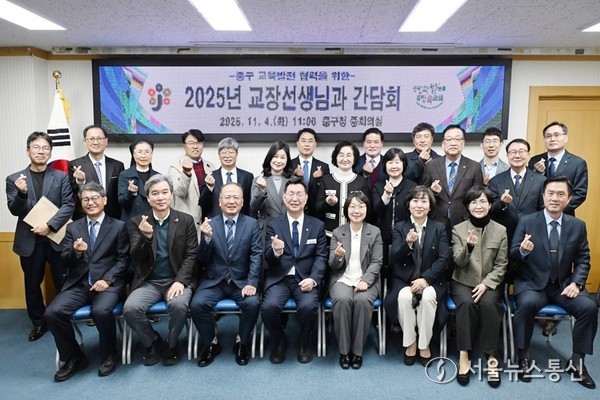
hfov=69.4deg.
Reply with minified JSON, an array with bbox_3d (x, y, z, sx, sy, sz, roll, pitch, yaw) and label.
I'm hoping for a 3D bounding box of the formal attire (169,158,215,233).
[{"bbox_3d":[-0.962,0.068,3.915,0.492,0.906,0.355,-2,6,-20],"label":"formal attire"}]

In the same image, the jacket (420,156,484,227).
[{"bbox_3d":[1.335,-0.066,3.755,0.560,0.700,0.320,1,6,6],"label":"jacket"}]

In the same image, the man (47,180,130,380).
[{"bbox_3d":[-1.520,0.540,3.208,0.550,1.300,0.700,-1,6,-7],"label":"man"}]

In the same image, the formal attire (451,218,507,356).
[{"bbox_3d":[1.349,0.610,3.275,0.443,0.916,0.670,2,6,20],"label":"formal attire"}]

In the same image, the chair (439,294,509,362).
[{"bbox_3d":[1.330,0.775,3.422,0.470,0.790,0.480,1,6,8],"label":"chair"}]

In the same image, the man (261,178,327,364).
[{"bbox_3d":[-0.051,0.511,3.374,0.512,1.349,0.630,0,6,-2],"label":"man"}]

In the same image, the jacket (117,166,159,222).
[{"bbox_3d":[-1.440,-0.031,3.962,0.430,0.650,0.290,-1,7,-10],"label":"jacket"}]

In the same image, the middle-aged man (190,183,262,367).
[{"bbox_3d":[-0.571,0.527,3.366,0.542,1.320,0.640,-1,6,-7],"label":"middle-aged man"}]

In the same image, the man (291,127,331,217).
[{"bbox_3d":[0.089,0.207,4.089,0.540,1.745,0.400,0,5,0],"label":"man"}]

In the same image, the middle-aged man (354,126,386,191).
[{"bbox_3d":[0.660,0.220,4.161,0.500,1.750,0.360,1,6,7],"label":"middle-aged man"}]

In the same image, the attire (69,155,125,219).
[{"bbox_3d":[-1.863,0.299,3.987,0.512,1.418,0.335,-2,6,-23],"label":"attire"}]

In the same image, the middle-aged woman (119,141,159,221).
[{"bbox_3d":[-1.393,0.325,3.821,0.453,1.635,0.355,-2,6,-16],"label":"middle-aged woman"}]

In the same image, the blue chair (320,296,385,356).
[{"bbox_3d":[0.413,0.780,3.509,0.473,0.788,0.522,0,6,3],"label":"blue chair"}]

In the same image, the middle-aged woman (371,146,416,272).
[{"bbox_3d":[0.814,0.350,3.715,0.443,1.606,0.355,1,6,9],"label":"middle-aged woman"}]

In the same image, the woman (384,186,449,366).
[{"bbox_3d":[0.861,0.510,3.257,0.480,1.240,0.680,1,6,8],"label":"woman"}]

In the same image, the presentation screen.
[{"bbox_3d":[0.024,-0.961,4.180,4.000,0.790,0.100,0,6,1],"label":"presentation screen"}]

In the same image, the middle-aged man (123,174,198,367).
[{"bbox_3d":[-1.018,0.483,3.184,0.540,1.310,0.680,-1,7,-12],"label":"middle-aged man"}]

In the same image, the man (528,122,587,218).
[{"bbox_3d":[2.219,0.227,3.719,0.550,1.775,0.400,2,6,24],"label":"man"}]

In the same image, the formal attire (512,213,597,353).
[{"bbox_3d":[1.799,0.567,3.113,0.580,0.960,0.630,2,7,14],"label":"formal attire"}]

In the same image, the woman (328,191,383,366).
[{"bbox_3d":[0.410,0.569,3.271,0.440,1.230,0.660,0,6,2],"label":"woman"}]

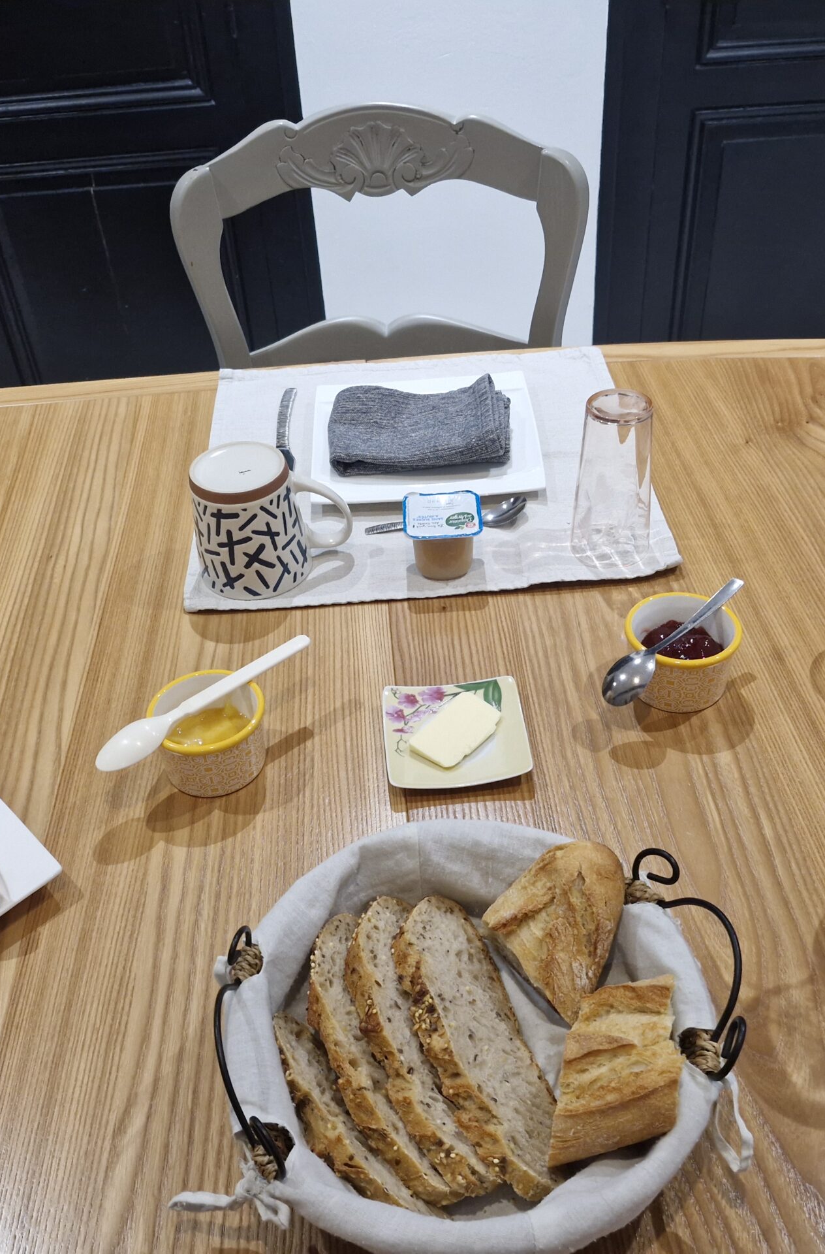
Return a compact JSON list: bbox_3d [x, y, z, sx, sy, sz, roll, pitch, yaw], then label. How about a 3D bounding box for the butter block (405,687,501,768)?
[{"bbox_3d":[0.030,0.072,0.756,0.063,0.008,0.036,-33,46,-31],"label":"butter block"}]

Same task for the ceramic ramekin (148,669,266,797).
[{"bbox_3d":[-0.137,0.075,0.762,0.081,0.050,0.081,-4,40,0],"label":"ceramic ramekin"}]

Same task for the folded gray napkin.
[{"bbox_3d":[0.010,-0.195,1.064,0.176,0.036,0.122,-4,39,0],"label":"folded gray napkin"}]

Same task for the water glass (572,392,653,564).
[{"bbox_3d":[0.165,-0.121,0.906,0.067,0.133,0.067,-4,40,0],"label":"water glass"}]

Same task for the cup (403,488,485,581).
[{"bbox_3d":[0.026,-0.074,0.924,0.065,0.053,0.068,-2,40,3],"label":"cup"}]

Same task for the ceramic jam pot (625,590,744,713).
[{"bbox_3d":[0.193,0.021,0.798,0.082,0.050,0.082,-3,40,2],"label":"ceramic jam pot"}]

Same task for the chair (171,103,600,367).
[{"bbox_3d":[-0.021,-0.006,1.284,0.480,0.990,0.540,-2,40,3],"label":"chair"}]

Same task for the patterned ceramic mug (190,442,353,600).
[{"bbox_3d":[-0.116,-0.090,0.915,0.133,0.097,0.095,-1,39,4],"label":"patterned ceramic mug"}]

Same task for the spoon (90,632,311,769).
[{"bbox_3d":[-0.138,0.050,0.754,0.172,0.021,0.036,-31,46,-28],"label":"spoon"}]

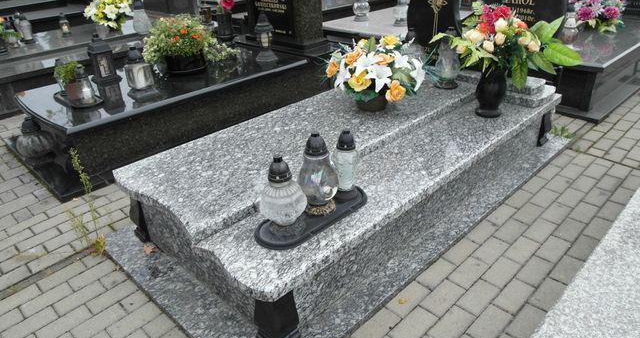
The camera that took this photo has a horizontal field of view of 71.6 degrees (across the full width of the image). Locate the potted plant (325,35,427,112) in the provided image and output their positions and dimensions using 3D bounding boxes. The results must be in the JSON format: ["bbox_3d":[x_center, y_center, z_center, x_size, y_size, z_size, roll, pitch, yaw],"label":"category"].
[{"bbox_3d":[0.306,-0.531,2.524,0.540,0.380,0.500,8,31,19],"label":"potted plant"}]

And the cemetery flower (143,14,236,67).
[{"bbox_3d":[-1.063,-1.016,3.550,0.640,0.390,0.450,-27,37,-36],"label":"cemetery flower"}]

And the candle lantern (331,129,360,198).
[{"bbox_3d":[0.101,-0.024,1.810,0.112,0.275,0.112,-2,29,1],"label":"candle lantern"}]

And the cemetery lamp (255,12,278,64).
[{"bbox_3d":[-0.445,-1.075,3.629,0.160,0.355,0.160,-27,37,-36],"label":"cemetery lamp"}]

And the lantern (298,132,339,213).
[{"bbox_3d":[-0.005,0.020,1.688,0.150,0.338,0.150,-2,29,1],"label":"lantern"}]

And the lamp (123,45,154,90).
[{"bbox_3d":[-1.226,-0.660,3.004,0.160,0.320,0.160,-27,37,-36],"label":"lamp"}]

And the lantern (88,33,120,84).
[{"bbox_3d":[-1.644,-0.837,3.334,0.155,0.345,0.155,-27,37,-36],"label":"lantern"}]

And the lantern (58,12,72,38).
[{"bbox_3d":[-2.628,-1.508,4.603,0.105,0.230,0.105,-27,38,-37],"label":"lantern"}]

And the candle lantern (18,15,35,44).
[{"bbox_3d":[-3.043,-1.440,4.559,0.140,0.258,0.140,-27,37,-36],"label":"candle lantern"}]

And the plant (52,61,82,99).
[{"bbox_3d":[-1.696,-0.600,2.991,0.190,0.235,0.190,-27,38,-37],"label":"plant"}]

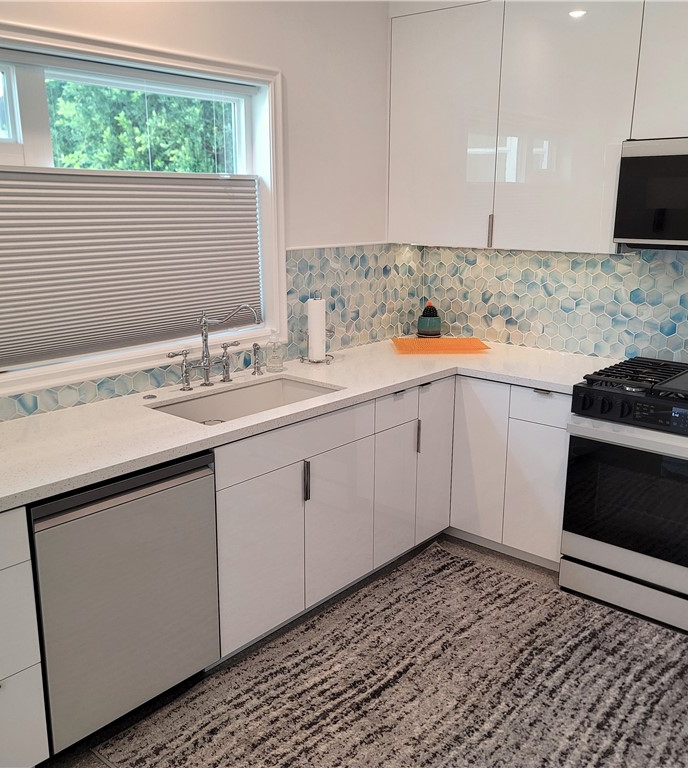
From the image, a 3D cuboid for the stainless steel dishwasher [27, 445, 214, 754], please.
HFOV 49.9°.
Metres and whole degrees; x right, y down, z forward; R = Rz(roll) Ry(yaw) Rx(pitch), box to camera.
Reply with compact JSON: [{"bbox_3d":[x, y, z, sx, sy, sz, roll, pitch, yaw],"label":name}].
[{"bbox_3d":[-0.837,0.611,2.432,0.600,0.795,0.605,12,18,39],"label":"stainless steel dishwasher"}]

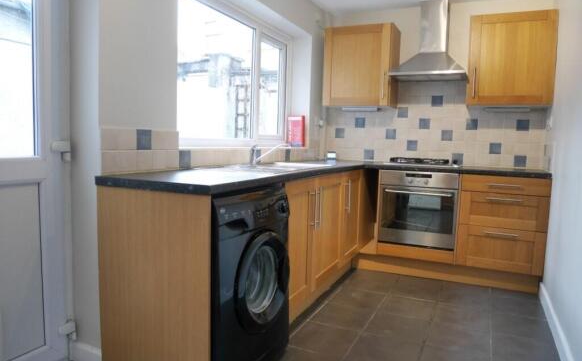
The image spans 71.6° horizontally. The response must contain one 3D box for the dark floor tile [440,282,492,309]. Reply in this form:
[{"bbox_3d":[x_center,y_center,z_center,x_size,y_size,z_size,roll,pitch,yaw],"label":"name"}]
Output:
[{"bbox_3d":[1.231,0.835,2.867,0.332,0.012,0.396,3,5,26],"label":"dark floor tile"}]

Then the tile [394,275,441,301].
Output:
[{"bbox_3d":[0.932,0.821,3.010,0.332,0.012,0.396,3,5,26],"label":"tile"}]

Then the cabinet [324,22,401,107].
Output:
[{"bbox_3d":[0.657,-1.035,3.783,0.610,0.712,0.324,4,5,23],"label":"cabinet"}]

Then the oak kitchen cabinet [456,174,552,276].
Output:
[{"bbox_3d":[1.661,0.301,3.209,0.586,0.699,0.570,3,5,26],"label":"oak kitchen cabinet"}]

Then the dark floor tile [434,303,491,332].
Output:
[{"bbox_3d":[1.073,0.859,2.540,0.332,0.012,0.333,3,5,26],"label":"dark floor tile"}]

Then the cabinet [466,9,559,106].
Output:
[{"bbox_3d":[1.784,-0.964,3.312,0.600,0.712,0.324,4,5,23],"label":"cabinet"}]

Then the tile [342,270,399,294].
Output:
[{"bbox_3d":[0.646,0.817,3.183,0.335,0.010,0.342,4,5,26],"label":"tile"}]

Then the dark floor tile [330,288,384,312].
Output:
[{"bbox_3d":[0.472,0.830,2.827,0.338,0.012,0.333,3,5,26],"label":"dark floor tile"}]

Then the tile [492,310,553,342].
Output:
[{"bbox_3d":[1.361,0.873,2.402,0.308,0.012,0.333,3,5,26],"label":"tile"}]

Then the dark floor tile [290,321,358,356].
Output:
[{"bbox_3d":[0.196,0.885,2.261,0.335,0.010,0.342,4,5,26],"label":"dark floor tile"}]

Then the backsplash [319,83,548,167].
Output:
[{"bbox_3d":[1.247,-0.528,3.741,1.965,0.765,0.013,4,5,23],"label":"backsplash"}]

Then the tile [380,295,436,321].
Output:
[{"bbox_3d":[0.774,0.845,2.682,0.332,0.012,0.333,3,5,26],"label":"tile"}]

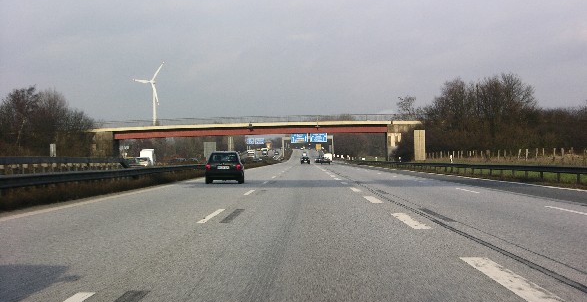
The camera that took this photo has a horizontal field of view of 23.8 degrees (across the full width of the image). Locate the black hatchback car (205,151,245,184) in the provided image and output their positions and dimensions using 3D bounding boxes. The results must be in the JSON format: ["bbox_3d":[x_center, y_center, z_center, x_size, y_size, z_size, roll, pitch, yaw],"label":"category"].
[{"bbox_3d":[-2.880,0.715,60.700,1.660,1.410,3.850,-1,0,0],"label":"black hatchback car"}]

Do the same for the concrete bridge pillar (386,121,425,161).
[{"bbox_3d":[17.000,-1.450,213.500,5.800,6.100,6.200,-1,0,0],"label":"concrete bridge pillar"}]

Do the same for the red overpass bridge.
[{"bbox_3d":[-5.700,-1.600,215.000,51.000,7.000,8.500,-1,0,0],"label":"red overpass bridge"}]

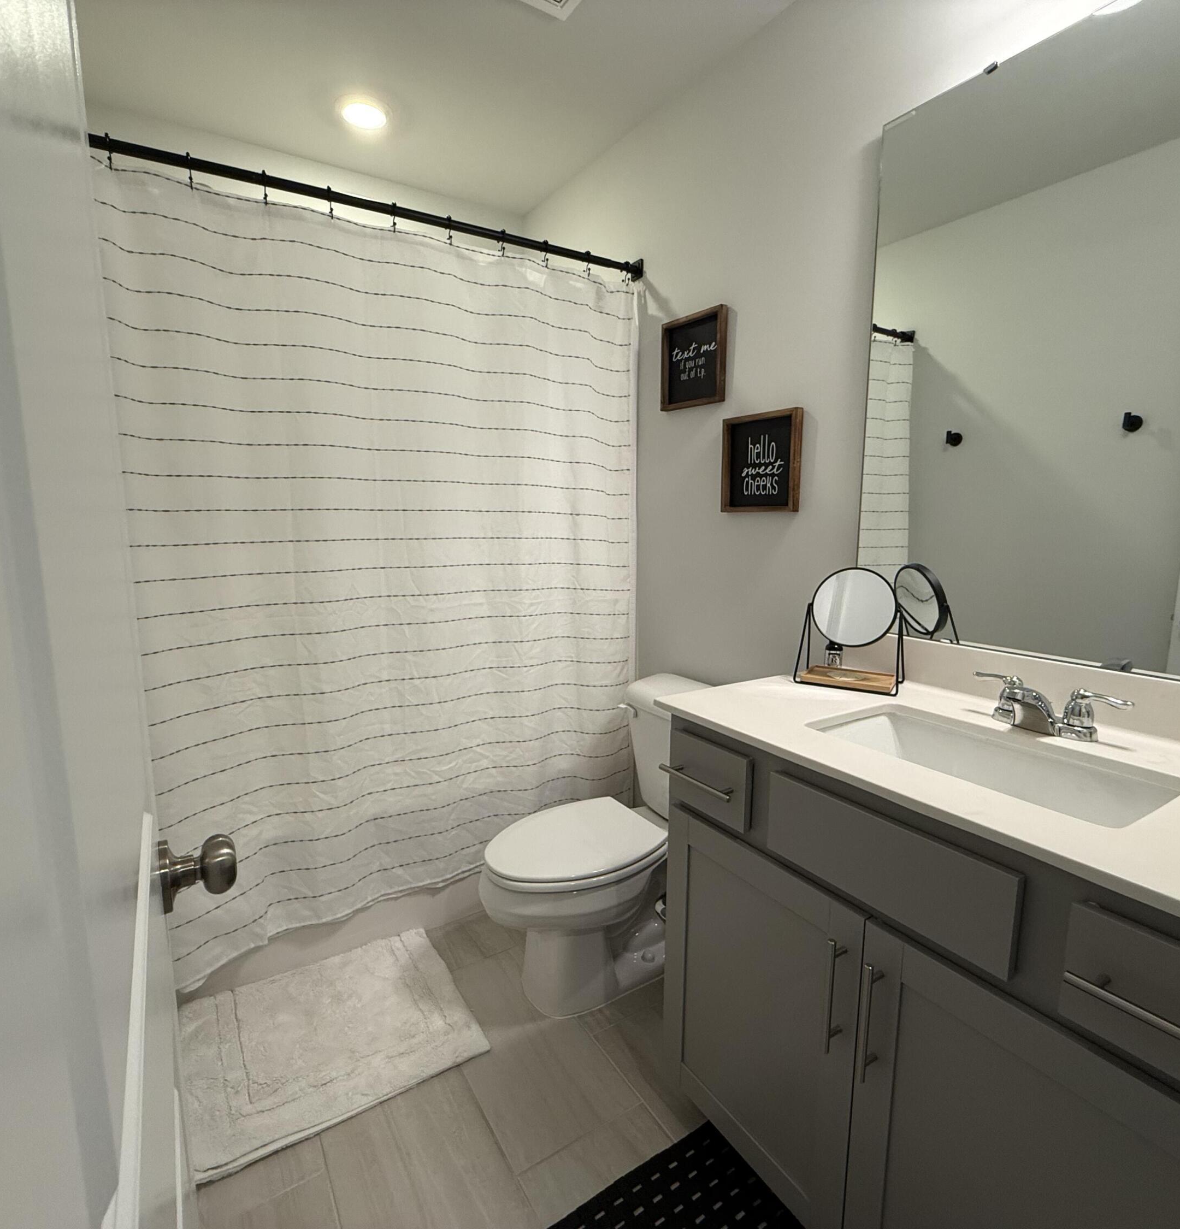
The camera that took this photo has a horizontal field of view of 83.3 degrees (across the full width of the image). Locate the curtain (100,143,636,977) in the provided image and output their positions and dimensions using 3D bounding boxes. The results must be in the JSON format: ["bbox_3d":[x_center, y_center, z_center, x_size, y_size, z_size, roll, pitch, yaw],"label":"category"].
[{"bbox_3d":[-0.471,-0.076,1.828,1.488,1.838,0.101,-6,11,-32],"label":"curtain"}]

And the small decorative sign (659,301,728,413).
[{"bbox_3d":[0.296,-0.729,1.912,0.025,0.249,0.249,-6,11,-32],"label":"small decorative sign"}]

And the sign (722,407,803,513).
[{"bbox_3d":[0.445,-0.394,1.736,0.025,0.249,0.250,-6,11,-32],"label":"sign"}]

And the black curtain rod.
[{"bbox_3d":[-0.484,-1.022,1.682,1.527,0.057,0.056,-6,11,-32],"label":"black curtain rod"}]

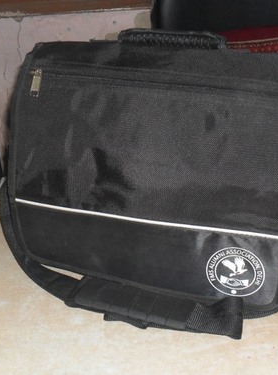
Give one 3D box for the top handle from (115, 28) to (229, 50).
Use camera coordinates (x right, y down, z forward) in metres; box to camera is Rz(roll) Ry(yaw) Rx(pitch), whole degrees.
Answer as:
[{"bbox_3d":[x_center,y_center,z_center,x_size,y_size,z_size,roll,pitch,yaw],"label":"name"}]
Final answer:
[{"bbox_3d":[0.042,-0.190,0.829,0.146,0.033,0.032,9,30,21],"label":"top handle"}]

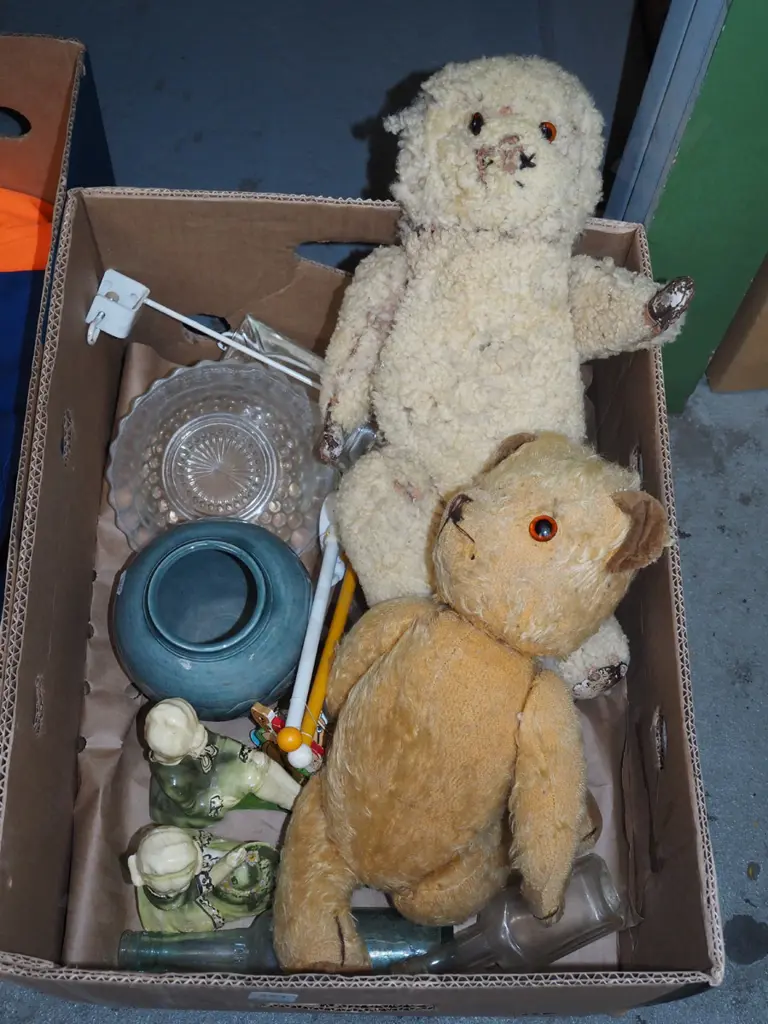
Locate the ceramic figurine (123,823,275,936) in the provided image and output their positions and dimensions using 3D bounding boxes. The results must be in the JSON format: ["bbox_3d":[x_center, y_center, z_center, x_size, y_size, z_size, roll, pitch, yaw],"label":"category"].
[{"bbox_3d":[-0.121,0.248,0.846,0.100,0.108,0.065,-5,67,-5],"label":"ceramic figurine"}]

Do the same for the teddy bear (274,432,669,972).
[{"bbox_3d":[0.064,0.137,0.833,0.210,0.150,0.375,16,89,6],"label":"teddy bear"}]

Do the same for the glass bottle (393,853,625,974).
[{"bbox_3d":[0.083,0.286,0.853,0.165,0.054,0.056,-12,68,-18],"label":"glass bottle"}]

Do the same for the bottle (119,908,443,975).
[{"bbox_3d":[-0.067,0.300,0.854,0.230,0.058,0.058,1,67,-2],"label":"bottle"}]

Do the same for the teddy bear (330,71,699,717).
[{"bbox_3d":[0.086,-0.077,0.874,0.253,0.449,0.191,4,29,-4],"label":"teddy bear"}]

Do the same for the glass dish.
[{"bbox_3d":[-0.127,-0.033,0.965,0.175,0.058,0.175,0,93,-7],"label":"glass dish"}]

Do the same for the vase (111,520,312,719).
[{"bbox_3d":[-0.128,0.079,0.919,0.146,0.108,0.146,1,67,-2],"label":"vase"}]

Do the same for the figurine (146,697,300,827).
[{"bbox_3d":[-0.119,0.190,0.871,0.109,0.108,0.074,29,69,9],"label":"figurine"}]

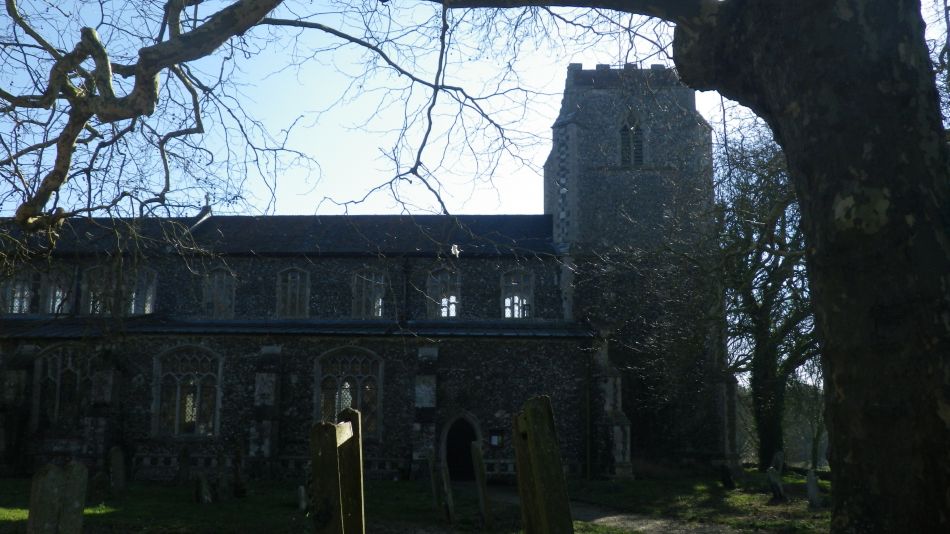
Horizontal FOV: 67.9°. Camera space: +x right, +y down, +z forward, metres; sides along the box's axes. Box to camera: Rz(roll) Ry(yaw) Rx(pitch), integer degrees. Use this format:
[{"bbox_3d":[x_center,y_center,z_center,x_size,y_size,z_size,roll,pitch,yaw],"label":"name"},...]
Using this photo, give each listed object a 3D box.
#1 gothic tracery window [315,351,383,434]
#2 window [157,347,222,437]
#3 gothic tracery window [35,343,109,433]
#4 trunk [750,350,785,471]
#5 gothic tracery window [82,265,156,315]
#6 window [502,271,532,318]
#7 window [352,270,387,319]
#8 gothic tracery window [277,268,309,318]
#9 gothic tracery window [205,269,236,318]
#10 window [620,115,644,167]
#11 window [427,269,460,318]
[{"bbox_3d":[-5.377,5.356,30.093,2.903,3.700,0.300,0,-8,4],"label":"gothic tracery window"},{"bbox_3d":[-12.431,5.380,30.598,3.045,3.890,0.300,0,-8,4],"label":"window"},{"bbox_3d":[-17.732,5.296,30.991,3.397,3.898,0.300,0,-8,4],"label":"gothic tracery window"},{"bbox_3d":[14.932,7.326,36.000,1.531,6.126,1.531,0,-8,4],"label":"trunk"},{"bbox_3d":[-17.157,1.086,34.035,3.715,2.424,0.300,0,-8,4],"label":"gothic tracery window"},{"bbox_3d":[1.967,1.273,32.633,1.386,2.229,0.300,0,-8,4],"label":"window"},{"bbox_3d":[-4.957,1.269,33.132,1.619,2.310,0.300,0,-8,4],"label":"window"},{"bbox_3d":[-8.643,1.255,33.399,1.548,2.377,0.300,0,-8,4],"label":"gothic tracery window"},{"bbox_3d":[-12.145,1.241,33.653,1.572,2.443,0.300,0,-8,4],"label":"gothic tracery window"},{"bbox_3d":[7.482,-6.028,33.607,1.175,2.559,0.300,0,-8,4],"label":"window"},{"bbox_3d":[-1.469,1.236,32.885,1.595,2.340,0.300,0,-8,4],"label":"window"}]

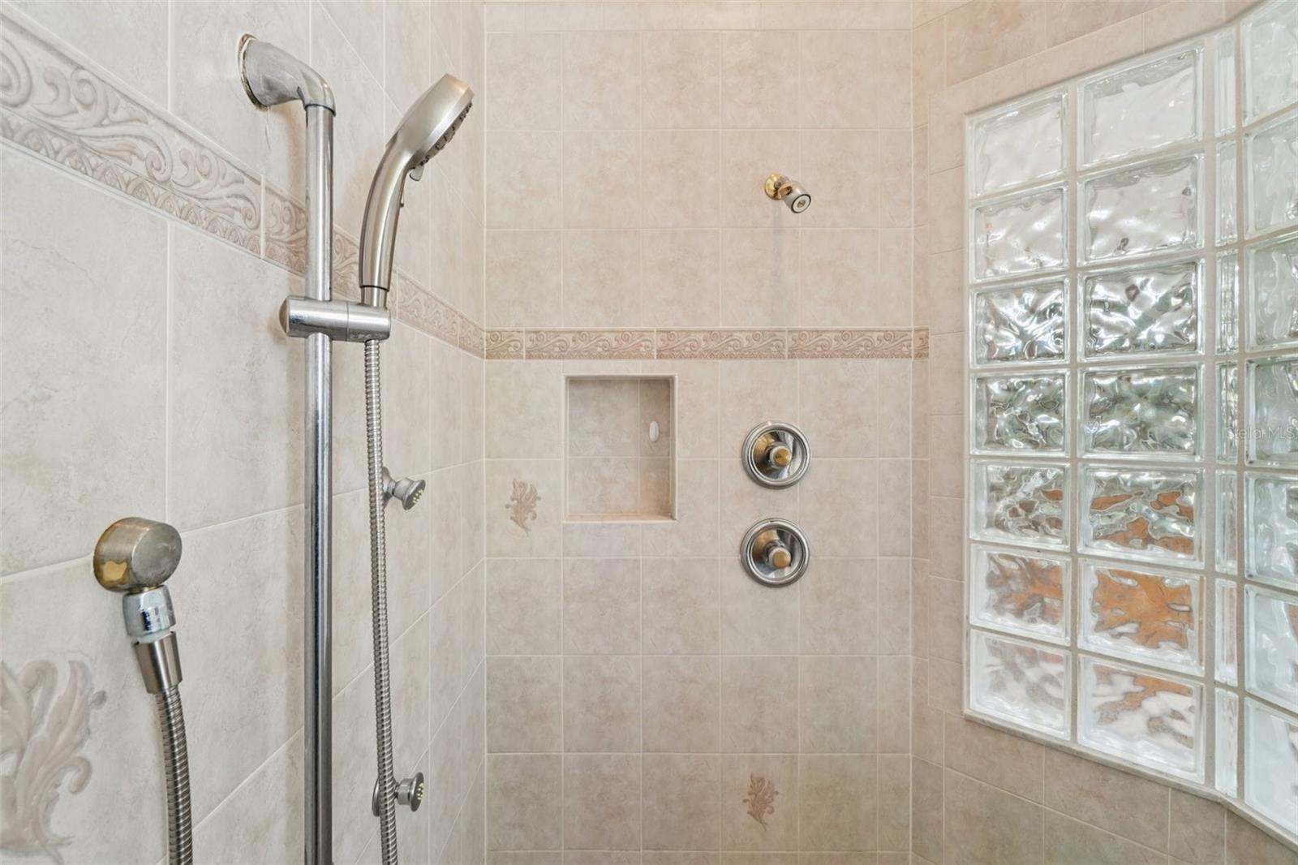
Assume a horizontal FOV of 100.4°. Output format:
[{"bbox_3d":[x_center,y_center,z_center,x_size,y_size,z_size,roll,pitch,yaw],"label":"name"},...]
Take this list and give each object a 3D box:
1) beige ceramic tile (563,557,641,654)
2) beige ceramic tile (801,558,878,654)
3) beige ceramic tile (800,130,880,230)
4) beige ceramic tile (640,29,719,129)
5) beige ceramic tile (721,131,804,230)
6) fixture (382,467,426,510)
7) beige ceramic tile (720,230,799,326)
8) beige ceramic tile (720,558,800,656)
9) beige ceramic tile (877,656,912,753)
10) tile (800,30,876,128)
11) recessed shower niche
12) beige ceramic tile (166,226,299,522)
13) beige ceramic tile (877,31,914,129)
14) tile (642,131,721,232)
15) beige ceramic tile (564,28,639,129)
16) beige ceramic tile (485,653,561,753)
[{"bbox_3d":[-0.121,0.452,1.403,0.201,0.253,0.010,0,1,0],"label":"beige ceramic tile"},{"bbox_3d":[0.486,0.446,1.387,0.200,0.248,0.010,0,0,0],"label":"beige ceramic tile"},{"bbox_3d":[0.487,-0.646,1.387,0.200,0.250,0.009,0,0,0],"label":"beige ceramic tile"},{"bbox_3d":[0.083,-0.899,1.388,0.200,0.250,0.009,0,0,0],"label":"beige ceramic tile"},{"bbox_3d":[0.285,-0.646,1.388,0.200,0.250,0.009,0,0,0],"label":"beige ceramic tile"},{"bbox_3d":[-0.365,0.083,0.805,0.063,0.064,0.060,0,0,-2],"label":"fixture"},{"bbox_3d":[0.284,-0.393,1.387,0.200,0.248,0.010,0,0,0],"label":"beige ceramic tile"},{"bbox_3d":[0.286,0.448,1.392,0.200,0.250,0.009,0,0,0],"label":"beige ceramic tile"},{"bbox_3d":[0.630,0.697,1.387,0.083,0.249,0.010,0,0,0],"label":"beige ceramic tile"},{"bbox_3d":[0.486,-0.898,1.387,0.200,0.251,0.010,0,0,0],"label":"tile"},{"bbox_3d":[-0.074,0.041,1.438,0.283,0.372,0.100,0,0,0],"label":"recessed shower niche"},{"bbox_3d":[-0.395,-0.045,0.531,0.010,0.253,0.193,0,1,-2],"label":"beige ceramic tile"},{"bbox_3d":[0.633,-0.901,1.388,0.082,0.250,0.010,0,0,0],"label":"beige ceramic tile"},{"bbox_3d":[0.083,-0.648,1.391,0.200,0.250,0.010,0,0,0],"label":"tile"},{"bbox_3d":[-0.120,-0.898,1.384,0.201,0.248,0.010,0,1,0],"label":"beige ceramic tile"},{"bbox_3d":[-0.318,0.697,1.387,0.193,0.249,0.010,0,0,0],"label":"beige ceramic tile"}]

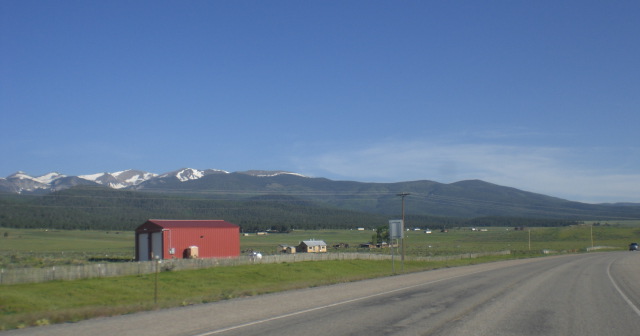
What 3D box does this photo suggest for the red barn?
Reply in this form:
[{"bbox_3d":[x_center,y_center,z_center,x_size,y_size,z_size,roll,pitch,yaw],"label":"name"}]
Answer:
[{"bbox_3d":[-19.520,10.824,103.906,12.300,6.060,9.350,3,-8,-38],"label":"red barn"}]

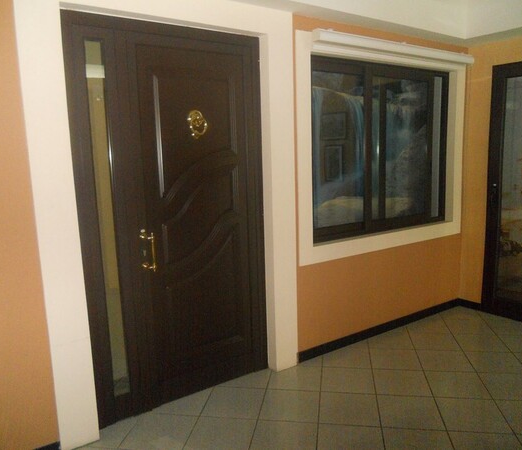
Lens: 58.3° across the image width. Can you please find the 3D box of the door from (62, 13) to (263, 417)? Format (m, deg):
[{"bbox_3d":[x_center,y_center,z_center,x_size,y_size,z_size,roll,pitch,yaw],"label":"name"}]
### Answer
[{"bbox_3d":[-0.469,-0.020,2.747,1.152,2.168,0.095,-8,11,-34],"label":"door"}]

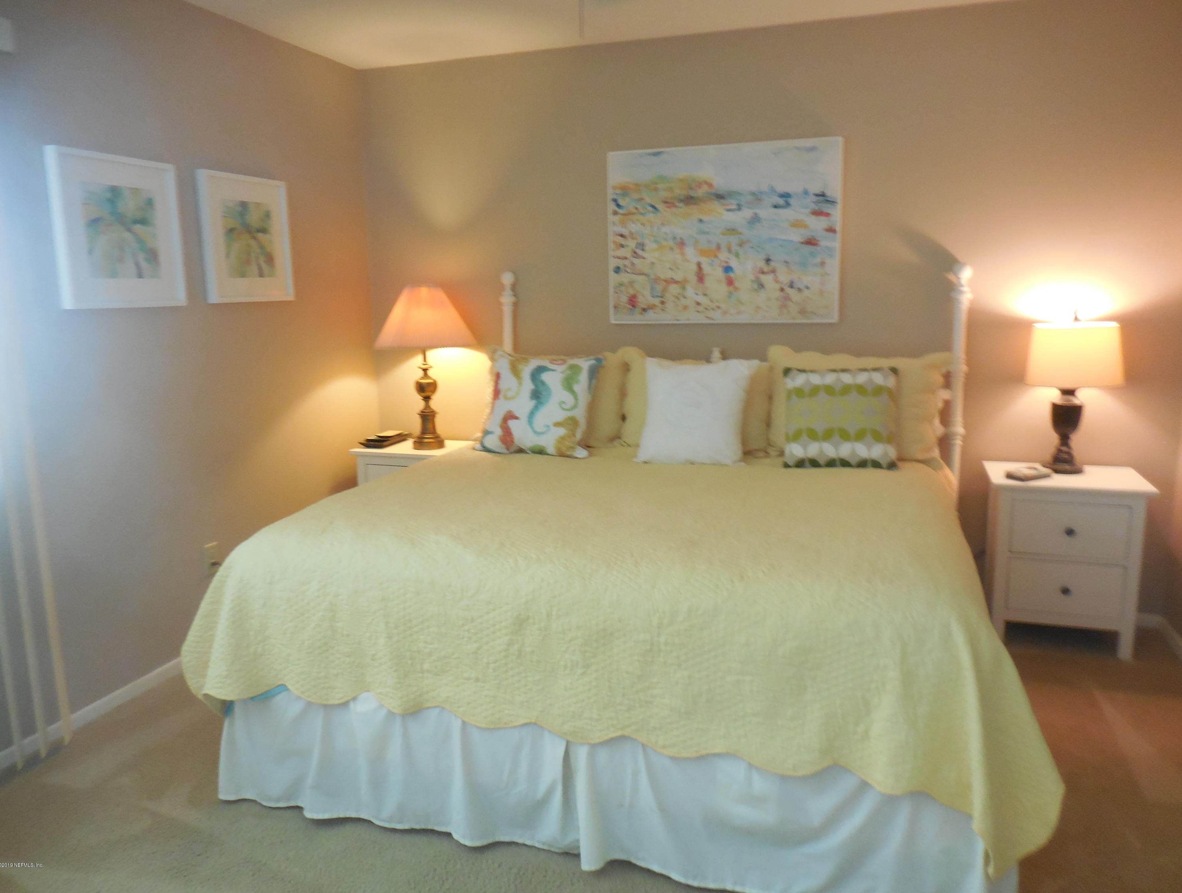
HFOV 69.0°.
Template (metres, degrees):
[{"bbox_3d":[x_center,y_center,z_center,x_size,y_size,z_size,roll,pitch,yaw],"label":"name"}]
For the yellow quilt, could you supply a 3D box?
[{"bbox_3d":[0.222,0.386,2.928,2.164,0.464,2.065,3,11,18],"label":"yellow quilt"}]

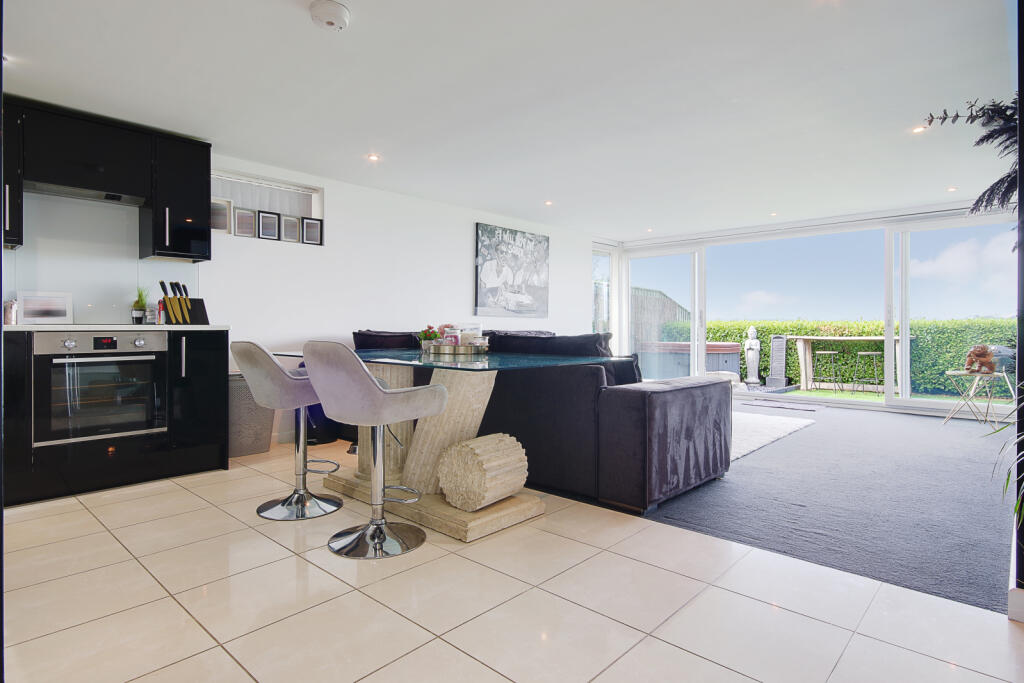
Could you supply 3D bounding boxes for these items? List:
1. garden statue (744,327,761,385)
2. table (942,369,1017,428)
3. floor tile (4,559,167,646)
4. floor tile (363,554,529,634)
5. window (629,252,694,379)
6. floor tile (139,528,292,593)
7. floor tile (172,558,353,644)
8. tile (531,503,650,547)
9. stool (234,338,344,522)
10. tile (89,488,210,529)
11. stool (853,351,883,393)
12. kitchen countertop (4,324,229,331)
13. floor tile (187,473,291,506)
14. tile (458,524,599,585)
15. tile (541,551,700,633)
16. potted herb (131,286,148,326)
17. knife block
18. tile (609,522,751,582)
[{"bbox_3d":[4.790,0.270,10.723,0.320,1.130,0.280,1,1,29],"label":"garden statue"},{"bbox_3d":[4.409,0.555,5.142,0.440,0.520,0.440,0,1,0],"label":"table"},{"bbox_3d":[-1.438,0.851,1.794,0.433,0.010,0.427,1,2,43],"label":"floor tile"},{"bbox_3d":[-0.232,0.877,1.910,0.443,0.010,0.443,1,2,42],"label":"floor tile"},{"bbox_3d":[2.076,-0.288,7.530,1.030,1.900,0.070,1,2,43],"label":"window"},{"bbox_3d":[-1.184,0.870,2.176,0.443,0.010,0.443,1,2,42],"label":"floor tile"},{"bbox_3d":[-0.857,0.877,1.878,0.443,0.010,0.443,1,2,42],"label":"floor tile"},{"bbox_3d":[0.343,0.832,2.451,0.433,0.010,0.388,1,2,43],"label":"tile"},{"bbox_3d":[-1.115,0.423,2.779,0.480,0.860,0.470,-1,2,-43],"label":"stool"},{"bbox_3d":[-1.786,0.832,2.695,0.433,0.010,0.427,1,2,43],"label":"tile"},{"bbox_3d":[5.932,0.521,8.921,0.430,0.700,0.430,1,2,43],"label":"stool"},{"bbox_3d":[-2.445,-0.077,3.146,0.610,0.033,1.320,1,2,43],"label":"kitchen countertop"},{"bbox_3d":[-1.547,0.851,3.106,0.443,0.010,0.443,1,2,42],"label":"floor tile"},{"bbox_3d":[0.067,0.839,2.151,0.433,0.010,0.427,1,2,43],"label":"tile"},{"bbox_3d":[0.385,0.844,1.858,0.433,0.010,0.427,1,2,43],"label":"tile"},{"bbox_3d":[-2.384,-0.224,3.460,0.100,0.250,0.100,1,2,42],"label":"potted herb"},{"bbox_3d":[-2.156,-0.194,3.590,0.100,0.187,0.275,1,2,42],"label":"knife block"},{"bbox_3d":[0.691,0.871,2.261,0.443,0.010,0.443,1,2,42],"label":"tile"}]

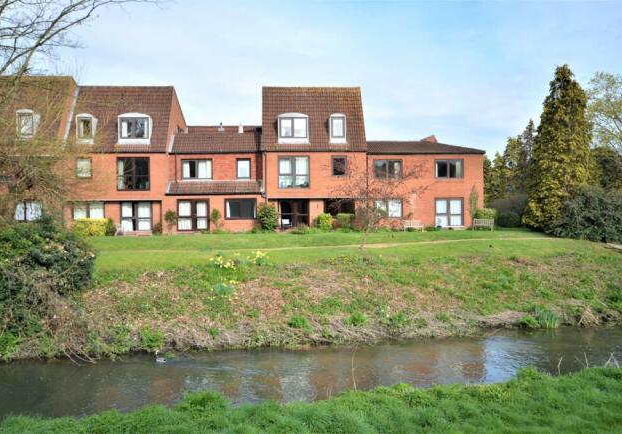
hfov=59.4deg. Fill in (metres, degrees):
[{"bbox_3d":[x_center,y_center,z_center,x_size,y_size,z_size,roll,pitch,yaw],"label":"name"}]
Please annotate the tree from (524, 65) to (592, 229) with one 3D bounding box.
[{"bbox_3d":[16.500,-4.685,36.500,4.500,11.000,4.400,0,1,0],"label":"tree"}]

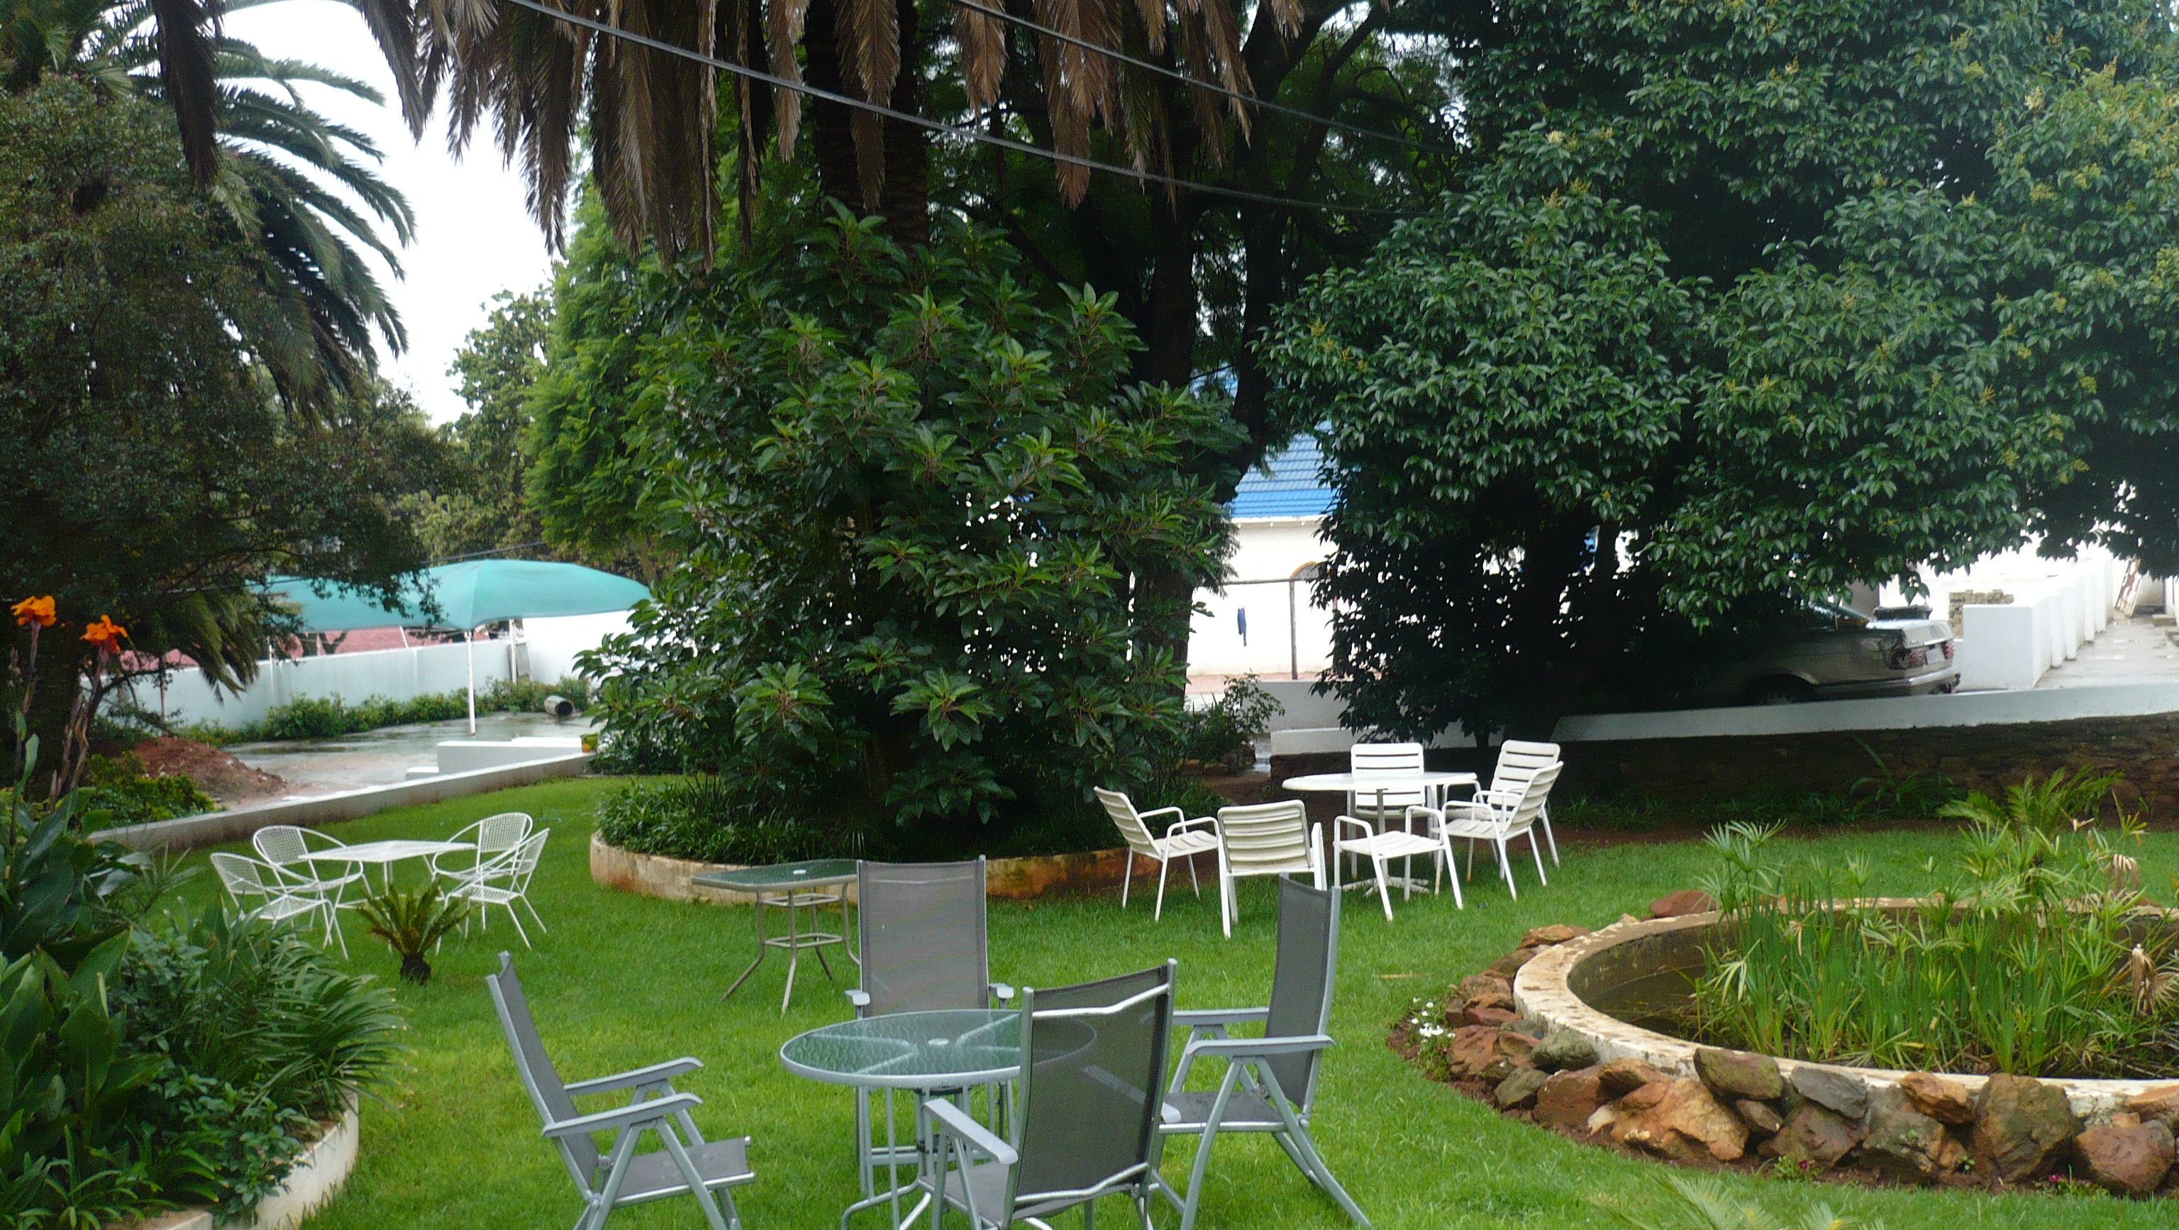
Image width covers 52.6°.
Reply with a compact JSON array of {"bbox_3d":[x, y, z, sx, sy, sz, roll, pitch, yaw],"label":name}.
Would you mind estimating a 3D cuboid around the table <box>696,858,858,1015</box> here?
[{"bbox_3d":[-1.544,1.738,11.968,0.930,0.710,0.680,-3,2,-37],"label":"table"}]

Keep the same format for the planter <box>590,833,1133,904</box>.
[{"bbox_3d":[-1.352,1.805,17.152,4.800,0.290,4.700,-2,2,0],"label":"planter"}]

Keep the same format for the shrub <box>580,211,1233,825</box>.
[{"bbox_3d":[-1.488,-0.704,16.786,4.900,4.720,4.500,-2,2,0],"label":"shrub"}]

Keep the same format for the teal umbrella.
[{"bbox_3d":[-11.848,0.593,41.500,7.300,3.200,5.500,-3,2,-12],"label":"teal umbrella"}]

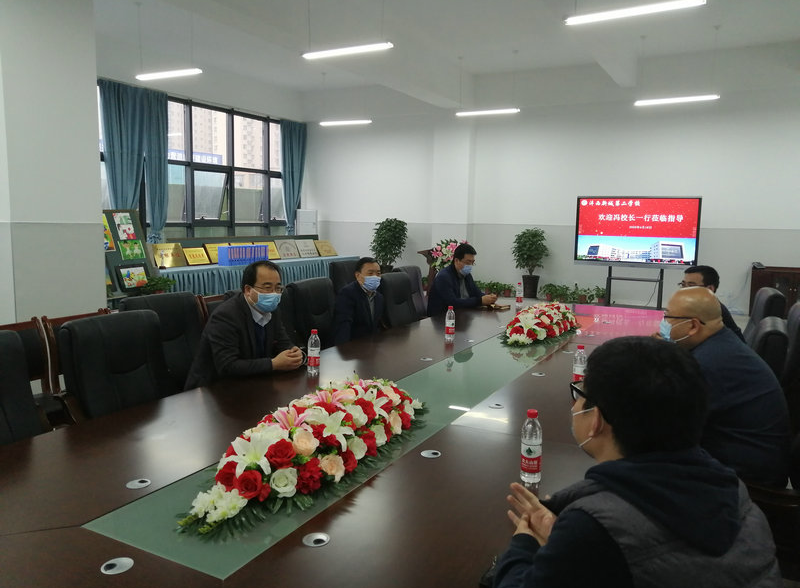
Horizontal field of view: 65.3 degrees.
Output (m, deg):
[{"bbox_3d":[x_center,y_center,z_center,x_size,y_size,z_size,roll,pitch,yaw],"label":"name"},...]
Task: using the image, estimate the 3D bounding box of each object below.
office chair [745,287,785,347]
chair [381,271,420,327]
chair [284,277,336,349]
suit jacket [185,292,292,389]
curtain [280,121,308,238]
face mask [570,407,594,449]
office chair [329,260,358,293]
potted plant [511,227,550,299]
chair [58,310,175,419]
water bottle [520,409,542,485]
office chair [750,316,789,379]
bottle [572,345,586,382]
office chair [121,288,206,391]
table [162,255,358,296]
[{"bbox_3d":[2.498,0.510,4.702,0.660,1.100,0.620,3,7,20],"label":"office chair"},{"bbox_3d":[0.098,0.407,5.126,0.680,1.100,0.620,5,8,32],"label":"chair"},{"bbox_3d":[-0.429,0.468,4.526,0.680,1.100,0.620,5,8,28],"label":"chair"},{"bbox_3d":[-0.827,0.331,3.242,0.500,0.680,0.580,6,8,36],"label":"suit jacket"},{"bbox_3d":[-2.524,-2.731,14.889,0.200,2.750,0.950,4,8,28],"label":"curtain"},{"bbox_3d":[0.397,0.280,1.300,0.135,0.110,0.085,-4,-4,-38],"label":"face mask"},{"bbox_3d":[-0.449,0.167,7.271,0.700,1.080,0.640,5,8,28],"label":"office chair"},{"bbox_3d":[2.495,-0.537,12.118,0.720,1.425,0.720,5,8,28],"label":"potted plant"},{"bbox_3d":[-1.198,0.669,2.914,0.660,1.100,0.620,5,8,30],"label":"chair"},{"bbox_3d":[0.417,0.477,1.966,0.064,0.232,0.064,4,8,28],"label":"water bottle"},{"bbox_3d":[1.620,0.674,3.219,0.660,1.100,0.620,4,8,28],"label":"office chair"},{"bbox_3d":[0.870,0.365,3.022,0.064,0.232,0.064,4,8,28],"label":"bottle"},{"bbox_3d":[-1.275,0.571,3.732,0.660,1.100,0.620,4,8,28],"label":"office chair"},{"bbox_3d":[-2.562,-0.211,11.511,0.880,0.750,5.200,5,8,28],"label":"table"}]

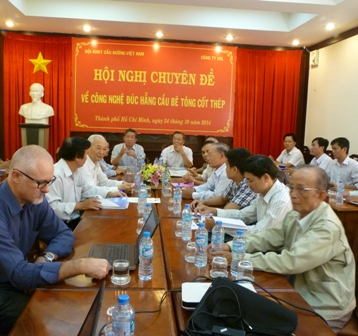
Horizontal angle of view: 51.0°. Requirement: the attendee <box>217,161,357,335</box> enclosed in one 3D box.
[{"bbox_3d":[0.549,0.614,1.947,0.700,1.275,0.520,1,7,-10],"label":"attendee"}]

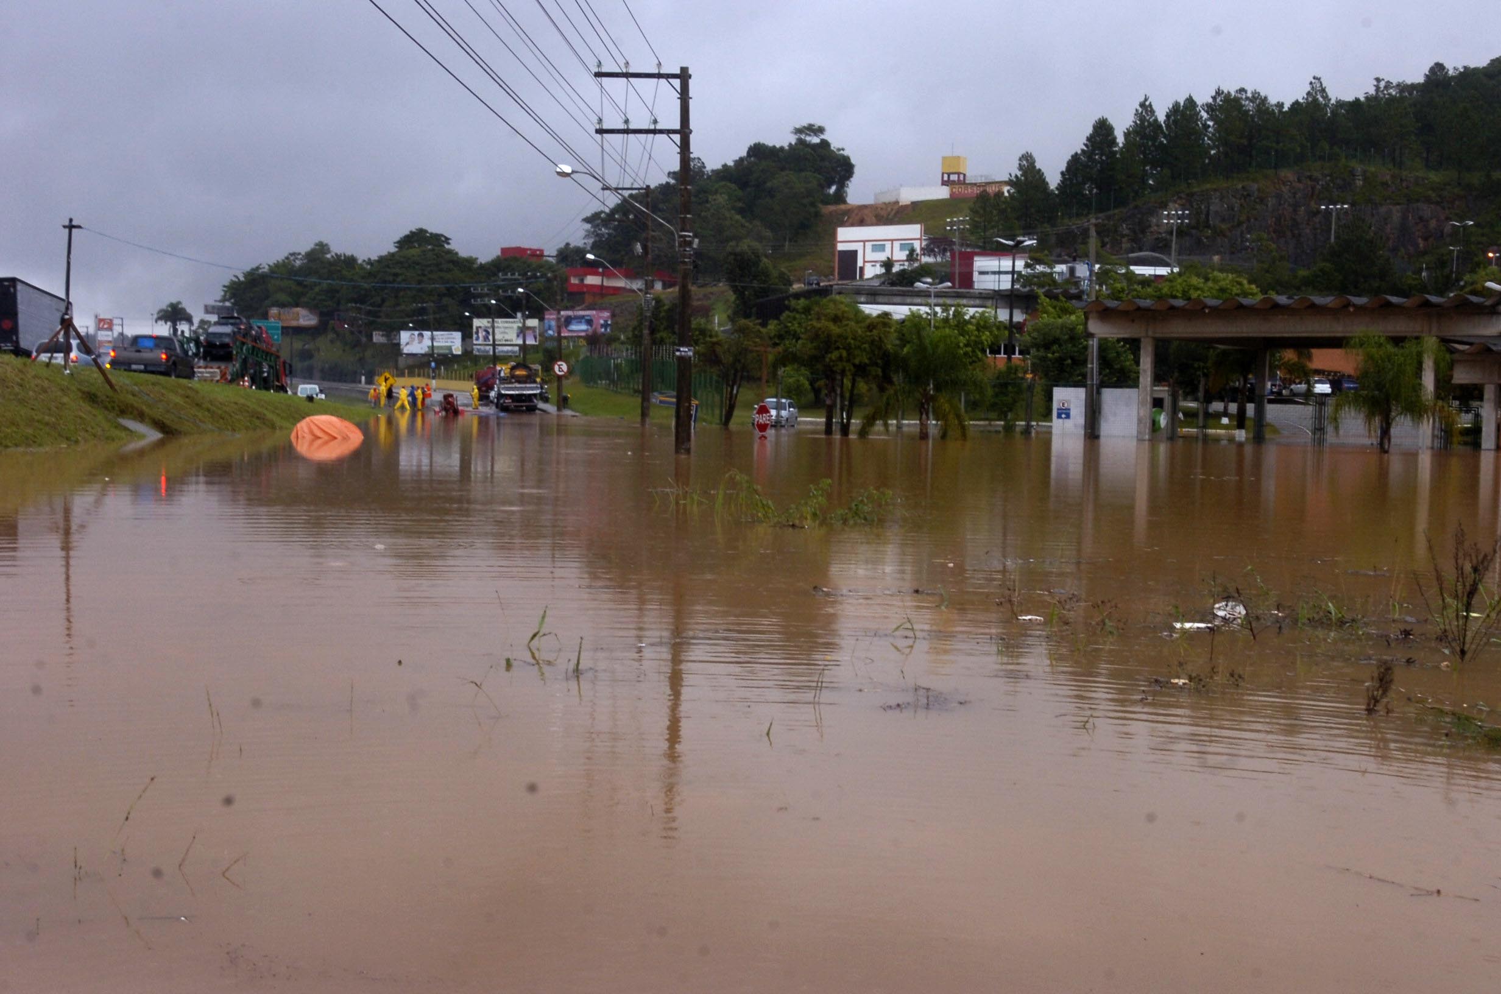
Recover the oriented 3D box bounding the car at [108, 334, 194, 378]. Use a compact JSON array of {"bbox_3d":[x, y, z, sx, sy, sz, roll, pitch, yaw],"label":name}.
[{"bbox_3d":[-20.100,-4.570,64.400,1.790,1.730,5.150,2,1,-7],"label":"car"}]

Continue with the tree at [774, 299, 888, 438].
[{"bbox_3d":[2.685,-4.254,64.508,3.900,5.000,3.800,1,3,0],"label":"tree"}]

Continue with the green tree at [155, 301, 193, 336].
[{"bbox_3d":[-58.787,-16.061,195.000,4.100,7.800,4.100,1,3,0],"label":"green tree"}]

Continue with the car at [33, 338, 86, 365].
[{"bbox_3d":[-24.800,-4.900,69.500,1.680,1.500,4.100,2,1,-7],"label":"car"}]

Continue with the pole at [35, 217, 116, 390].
[{"bbox_3d":[-17.118,-4.886,48.500,2.050,4.400,1.800,1,3,-11],"label":"pole"}]

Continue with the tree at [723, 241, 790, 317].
[{"bbox_3d":[0.501,-18.392,165.013,5.800,7.000,5.500,1,3,0],"label":"tree"}]

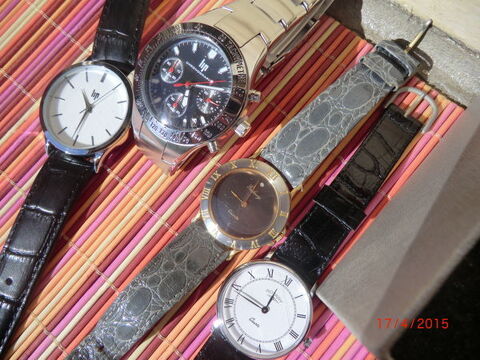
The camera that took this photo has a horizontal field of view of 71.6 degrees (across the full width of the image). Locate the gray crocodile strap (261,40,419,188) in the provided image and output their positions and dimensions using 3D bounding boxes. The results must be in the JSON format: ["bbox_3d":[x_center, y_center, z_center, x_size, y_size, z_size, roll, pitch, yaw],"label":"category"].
[{"bbox_3d":[0.040,-0.026,0.132,0.070,0.008,0.018,-44,79,-2],"label":"gray crocodile strap"}]

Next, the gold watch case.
[{"bbox_3d":[0.002,0.010,0.127,0.034,0.005,0.034,39,86,10],"label":"gold watch case"}]

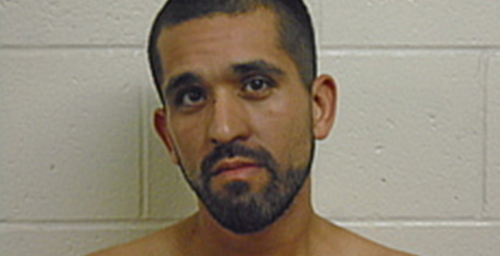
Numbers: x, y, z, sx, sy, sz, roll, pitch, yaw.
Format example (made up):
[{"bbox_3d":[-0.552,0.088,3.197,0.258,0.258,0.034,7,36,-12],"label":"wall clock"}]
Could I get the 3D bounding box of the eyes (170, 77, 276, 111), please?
[{"bbox_3d":[-0.023,-0.034,1.090,0.096,0.018,0.022,-9,-6,11],"label":"eyes"}]

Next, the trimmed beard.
[{"bbox_3d":[-0.002,0.058,1.115,0.122,0.085,0.085,-9,-6,11],"label":"trimmed beard"}]

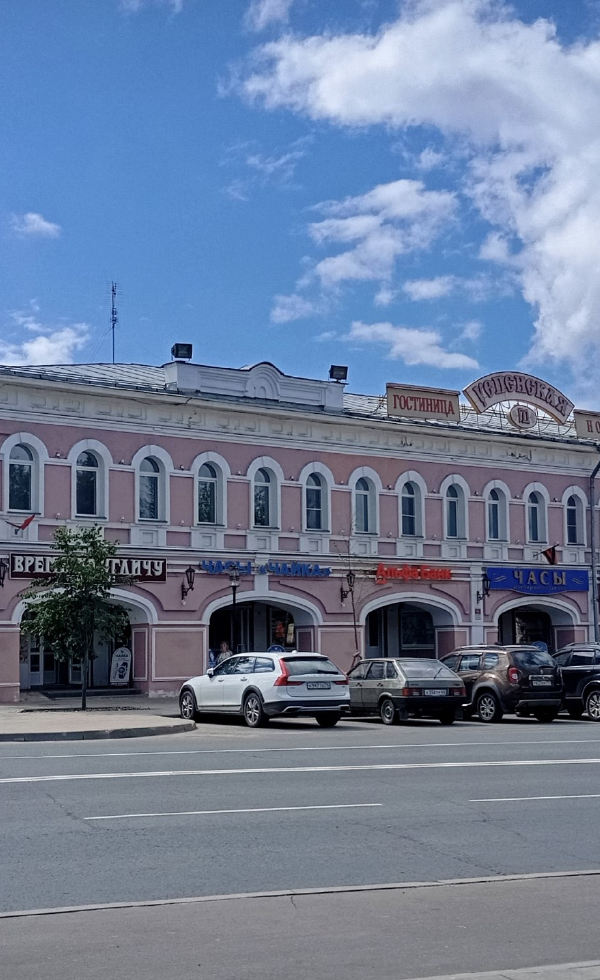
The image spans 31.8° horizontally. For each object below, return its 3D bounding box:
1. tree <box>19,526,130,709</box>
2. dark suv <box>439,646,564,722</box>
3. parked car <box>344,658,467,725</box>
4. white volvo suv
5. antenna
[{"bbox_3d":[-5.619,3.152,26.616,2.700,4.600,2.600,0,-8,0],"label":"tree"},{"bbox_3d":[4.377,4.628,25.414,1.830,1.680,4.320,4,-9,-28],"label":"dark suv"},{"bbox_3d":[2.258,4.677,24.595,1.660,1.400,4.020,3,-8,-22],"label":"parked car"},{"bbox_3d":[-0.922,4.457,23.805,1.920,1.540,4.930,5,-9,-33],"label":"white volvo suv"},{"bbox_3d":[-6.973,-6.269,39.718,0.360,3.200,0.360,0,-8,0],"label":"antenna"}]

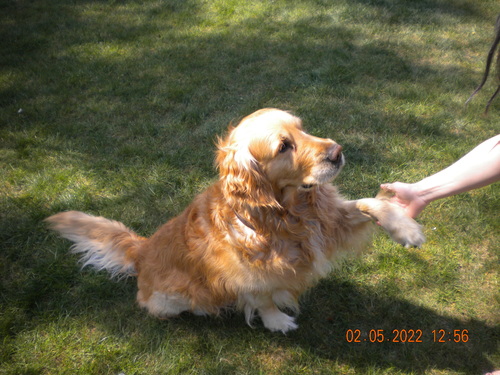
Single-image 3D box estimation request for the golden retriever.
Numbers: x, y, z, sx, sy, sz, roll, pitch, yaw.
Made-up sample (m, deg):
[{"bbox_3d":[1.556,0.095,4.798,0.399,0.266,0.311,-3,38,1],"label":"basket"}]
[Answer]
[{"bbox_3d":[-0.100,0.043,1.423,1.070,0.680,0.380,10,39,13],"label":"golden retriever"}]

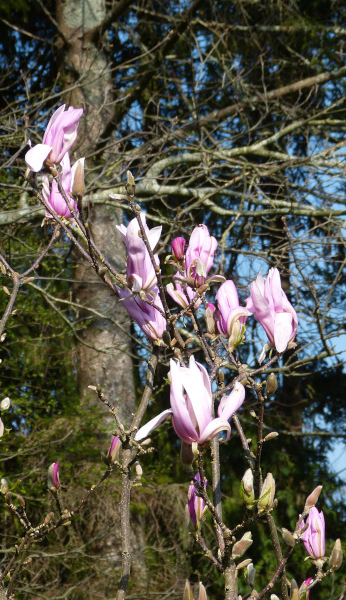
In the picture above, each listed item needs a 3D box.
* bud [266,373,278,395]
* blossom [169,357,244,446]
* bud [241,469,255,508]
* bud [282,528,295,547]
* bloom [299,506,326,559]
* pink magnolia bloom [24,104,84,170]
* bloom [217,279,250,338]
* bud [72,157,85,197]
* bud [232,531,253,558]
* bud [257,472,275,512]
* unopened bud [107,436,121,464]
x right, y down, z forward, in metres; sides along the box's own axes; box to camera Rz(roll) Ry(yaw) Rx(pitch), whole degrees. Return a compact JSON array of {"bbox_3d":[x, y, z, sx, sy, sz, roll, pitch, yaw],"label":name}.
[{"bbox_3d":[0.115,0.098,2.780,0.013,0.026,0.013,2,-3,0],"label":"bud"},{"bbox_3d":[0.039,0.112,2.660,0.085,0.097,0.076,-2,-3,0],"label":"blossom"},{"bbox_3d":[0.085,0.210,2.650,0.015,0.044,0.015,-1,-3,0],"label":"bud"},{"bbox_3d":[0.129,0.264,2.650,0.011,0.026,0.011,-29,-3,0],"label":"bud"},{"bbox_3d":[0.161,0.269,2.750,0.028,0.060,0.028,-6,-3,0],"label":"bloom"},{"bbox_3d":[-0.151,-0.205,3.000,0.063,0.089,0.059,15,-3,0],"label":"pink magnolia bloom"},{"bbox_3d":[0.071,0.011,2.800,0.040,0.068,0.040,-7,-3,0],"label":"bloom"},{"bbox_3d":[-0.110,-0.142,2.780,0.015,0.047,0.015,6,-3,0],"label":"bud"},{"bbox_3d":[0.086,0.303,2.950,0.017,0.036,0.017,29,-3,0],"label":"bud"},{"bbox_3d":[0.116,0.239,2.950,0.020,0.048,0.019,11,-3,0],"label":"bud"},{"bbox_3d":[-0.074,0.190,3.000,0.015,0.035,0.015,12,-3,0],"label":"unopened bud"}]

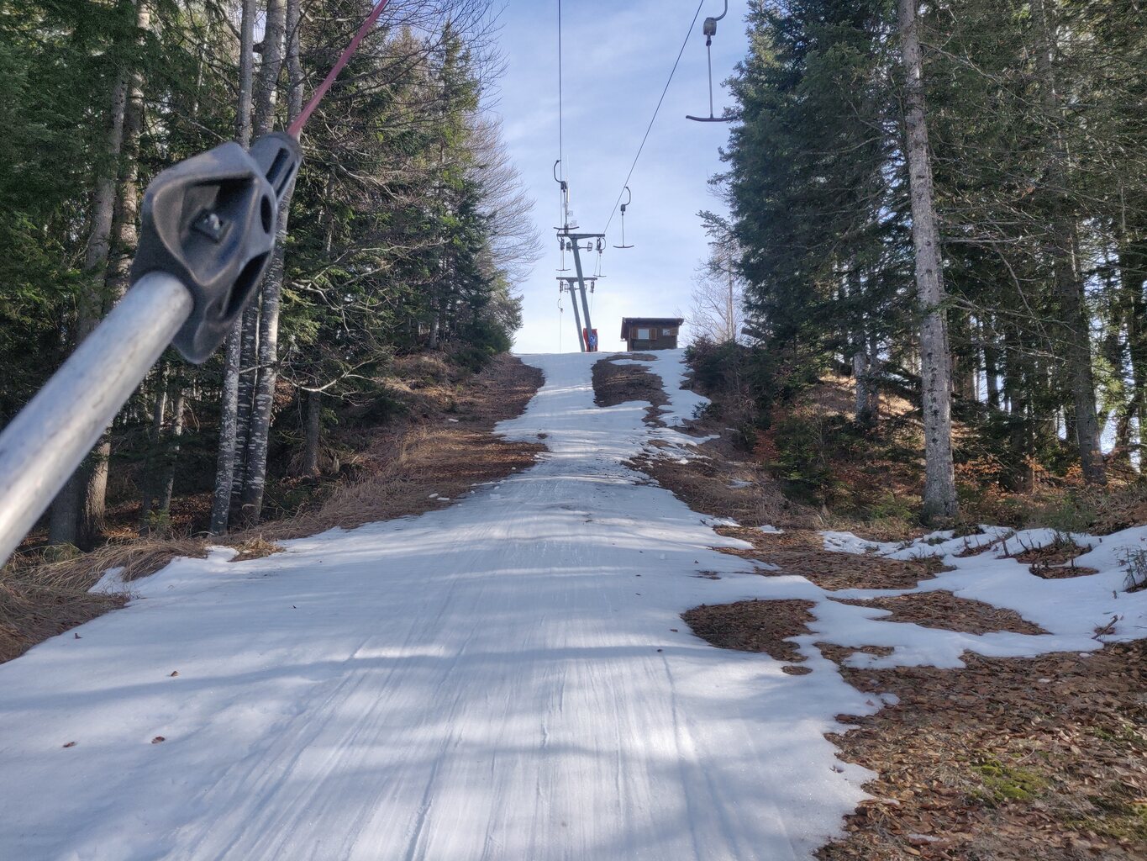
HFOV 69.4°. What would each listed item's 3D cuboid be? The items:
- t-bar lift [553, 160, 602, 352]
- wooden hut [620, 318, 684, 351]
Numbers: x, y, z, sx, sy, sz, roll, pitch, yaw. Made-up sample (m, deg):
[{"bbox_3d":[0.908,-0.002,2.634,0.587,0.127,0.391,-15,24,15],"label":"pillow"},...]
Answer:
[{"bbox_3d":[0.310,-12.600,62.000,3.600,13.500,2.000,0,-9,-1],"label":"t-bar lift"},{"bbox_3d":[6.350,-7.200,67.300,4.750,2.850,3.800,0,-10,3],"label":"wooden hut"}]

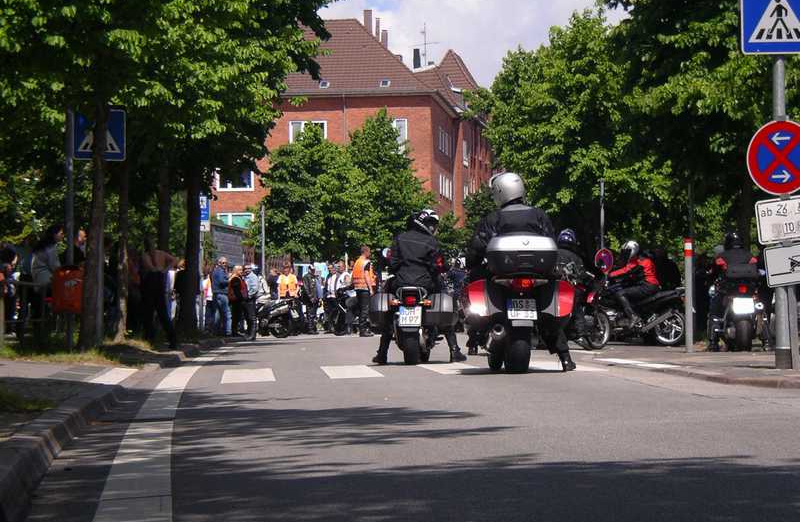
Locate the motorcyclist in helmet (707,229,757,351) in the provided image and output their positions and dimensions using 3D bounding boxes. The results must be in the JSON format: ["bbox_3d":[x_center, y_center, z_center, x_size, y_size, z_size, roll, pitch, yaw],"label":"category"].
[{"bbox_3d":[4.360,0.390,31.200,0.740,1.550,0.820,-1,-1,0],"label":"motorcyclist in helmet"}]

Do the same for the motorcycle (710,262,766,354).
[{"bbox_3d":[4.400,0.600,31.600,0.800,1.150,2.100,-1,-1,0],"label":"motorcycle"}]

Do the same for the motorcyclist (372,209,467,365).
[{"bbox_3d":[0.205,0.262,25.100,0.920,1.600,0.850,-1,-1,5],"label":"motorcyclist"}]

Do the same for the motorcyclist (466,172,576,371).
[{"bbox_3d":[1.070,0.096,21.400,0.880,1.760,0.850,-1,-1,-3],"label":"motorcyclist"}]

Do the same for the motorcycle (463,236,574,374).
[{"bbox_3d":[1.000,0.360,21.500,0.950,1.290,2.270,-1,-1,-3],"label":"motorcycle"}]

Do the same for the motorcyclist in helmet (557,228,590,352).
[{"bbox_3d":[2.360,0.385,33.000,0.720,1.640,0.820,-1,-1,23],"label":"motorcyclist in helmet"}]

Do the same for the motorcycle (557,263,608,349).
[{"bbox_3d":[2.530,0.620,33.300,0.800,1.200,2.100,-1,-1,23],"label":"motorcycle"}]

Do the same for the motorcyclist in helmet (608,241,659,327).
[{"bbox_3d":[3.400,0.360,34.400,0.820,1.320,0.620,0,-1,-18],"label":"motorcyclist in helmet"}]

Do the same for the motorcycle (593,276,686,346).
[{"bbox_3d":[3.240,0.670,34.400,2.080,1.100,0.780,0,-1,-18],"label":"motorcycle"}]

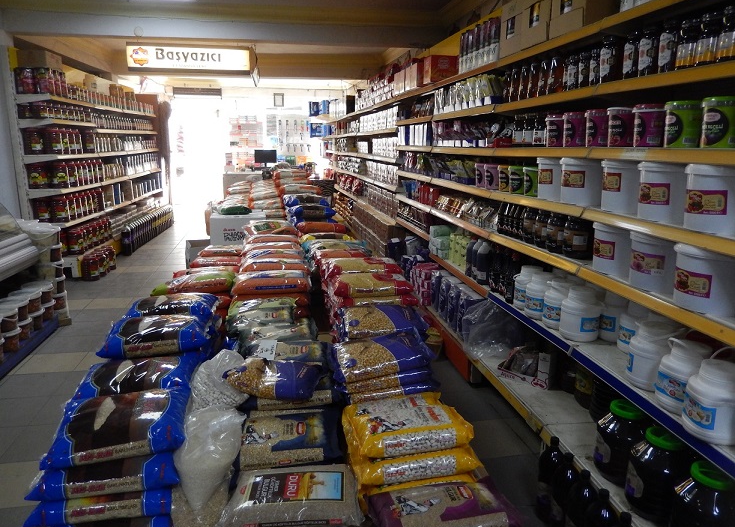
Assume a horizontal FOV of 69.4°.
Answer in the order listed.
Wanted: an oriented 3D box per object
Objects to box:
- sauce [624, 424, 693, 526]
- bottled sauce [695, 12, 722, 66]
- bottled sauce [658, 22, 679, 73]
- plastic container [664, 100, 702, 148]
[{"bbox_3d":[0.961,0.688,1.746,0.178,0.270,0.178,-1,13,-10],"label":"sauce"},{"bbox_3d":[1.015,-0.660,1.571,0.068,0.146,0.068,-9,16,-36],"label":"bottled sauce"},{"bbox_3d":[0.985,-0.704,1.731,0.054,0.162,0.054,-9,16,-36],"label":"bottled sauce"},{"bbox_3d":[1.161,-0.503,1.932,0.116,0.166,0.116,-3,13,-14],"label":"plastic container"}]

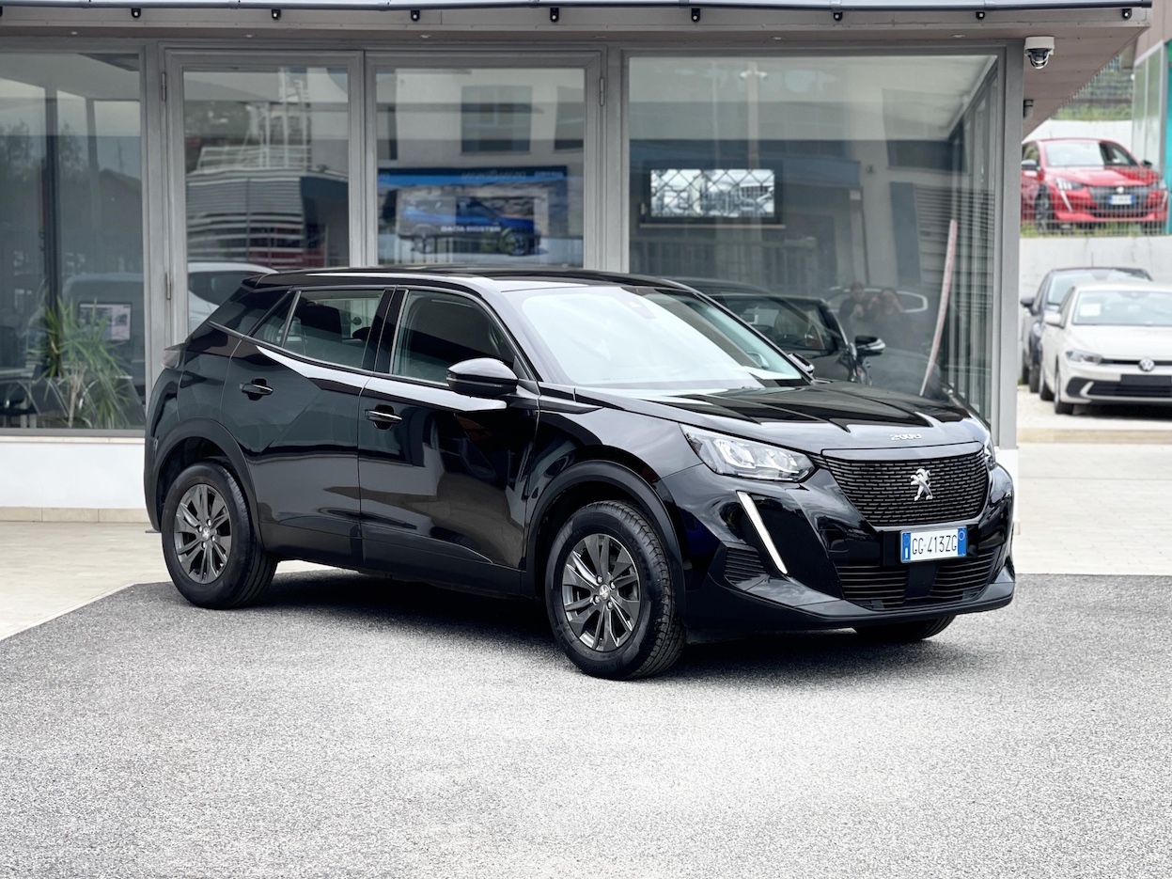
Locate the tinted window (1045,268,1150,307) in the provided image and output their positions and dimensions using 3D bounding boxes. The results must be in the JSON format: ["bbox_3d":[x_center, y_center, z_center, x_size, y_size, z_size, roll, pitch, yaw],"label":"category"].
[{"bbox_3d":[6.850,-2.030,28.900,1.420,0.550,0.500,1,4,9],"label":"tinted window"}]

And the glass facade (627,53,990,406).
[{"bbox_3d":[1.400,-1.180,13.250,2.280,2.300,0.100,1,4,6],"label":"glass facade"}]

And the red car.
[{"bbox_3d":[7.280,-3.700,32.000,1.820,1.430,4.050,0,4,-5],"label":"red car"}]

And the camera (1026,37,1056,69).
[{"bbox_3d":[2.730,-2.320,13.000,0.170,0.190,0.170,1,4,6],"label":"camera"}]

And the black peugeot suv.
[{"bbox_3d":[-0.193,0.025,9.330,1.850,1.540,4.300,-3,5,-43],"label":"black peugeot suv"}]

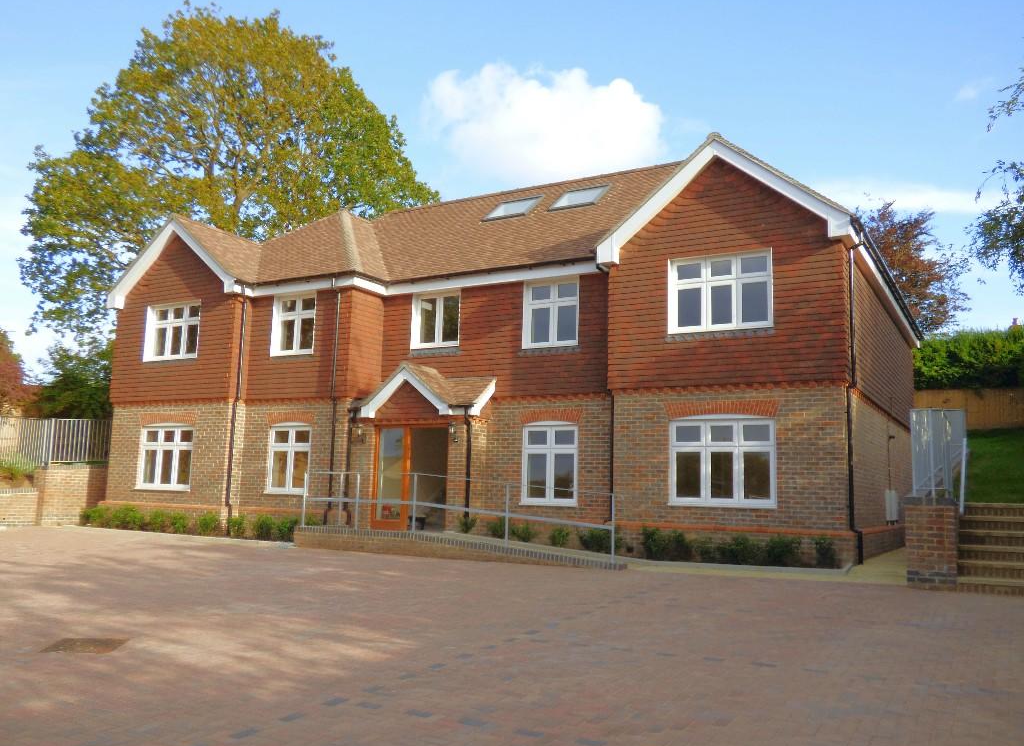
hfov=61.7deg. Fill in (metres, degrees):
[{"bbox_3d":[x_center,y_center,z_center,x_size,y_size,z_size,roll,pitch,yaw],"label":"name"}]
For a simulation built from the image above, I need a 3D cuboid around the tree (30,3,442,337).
[{"bbox_3d":[-11.042,-5.039,35.168,15.653,19.771,14.401,4,-8,-18],"label":"tree"}]

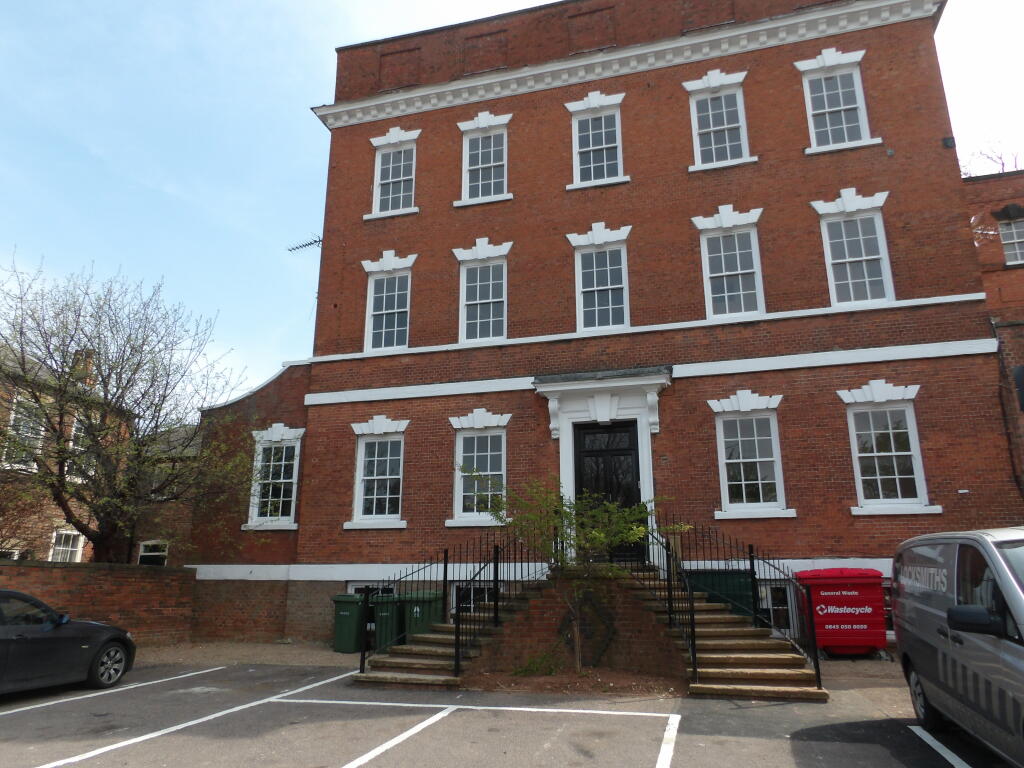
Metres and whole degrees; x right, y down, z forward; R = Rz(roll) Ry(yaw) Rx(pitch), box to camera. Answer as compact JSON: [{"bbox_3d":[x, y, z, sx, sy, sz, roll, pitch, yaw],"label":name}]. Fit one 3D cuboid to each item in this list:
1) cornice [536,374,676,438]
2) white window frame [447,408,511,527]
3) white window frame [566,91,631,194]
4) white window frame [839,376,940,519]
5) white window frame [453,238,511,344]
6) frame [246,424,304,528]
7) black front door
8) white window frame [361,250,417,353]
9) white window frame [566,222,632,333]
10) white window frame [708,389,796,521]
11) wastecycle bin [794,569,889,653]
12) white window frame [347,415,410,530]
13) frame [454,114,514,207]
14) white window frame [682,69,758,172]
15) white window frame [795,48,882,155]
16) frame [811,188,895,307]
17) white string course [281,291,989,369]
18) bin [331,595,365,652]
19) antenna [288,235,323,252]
[{"bbox_3d":[1.863,0.389,14.784,2.952,1.382,0.400,-4,-16,15],"label":"cornice"},{"bbox_3d":[-0.741,1.885,16.282,1.571,2.718,0.200,-4,-16,15],"label":"white window frame"},{"bbox_3d":[1.984,-5.774,16.682,1.482,2.530,0.200,-4,-16,15],"label":"white window frame"},{"bbox_3d":[7.443,1.220,14.088,1.583,2.693,0.200,-4,-16,15],"label":"white window frame"},{"bbox_3d":[-0.680,-2.201,16.470,1.508,2.584,0.200,-4,-16,15],"label":"white window frame"},{"bbox_3d":[-5.609,2.188,16.855,1.503,2.541,0.200,-4,-16,15],"label":"frame"},{"bbox_3d":[2.106,2.320,15.497,1.415,3.017,0.150,-4,-16,15],"label":"black front door"},{"bbox_3d":[-3.177,-2.139,18.094,1.594,2.733,0.200,-4,-16,15],"label":"white window frame"},{"bbox_3d":[2.082,-2.549,16.680,1.586,2.737,0.200,-4,-16,15],"label":"white window frame"},{"bbox_3d":[4.655,1.358,13.927,1.479,2.530,0.200,-4,-16,15],"label":"white window frame"},{"bbox_3d":[5.832,4.113,12.684,1.280,1.470,1.000,-4,-16,15],"label":"wastecycle bin"},{"bbox_3d":[-3.006,1.964,15.995,1.518,2.549,0.200,-4,-16,15],"label":"white window frame"},{"bbox_3d":[-0.738,-5.896,18.418,1.594,2.680,0.200,-4,-16,15],"label":"frame"},{"bbox_3d":[4.918,-6.343,16.898,1.557,2.649,0.200,-4,-16,15],"label":"white window frame"},{"bbox_3d":[6.990,-6.164,15.328,1.498,2.523,0.200,-4,-16,15],"label":"white window frame"},{"bbox_3d":[7.394,-2.979,15.255,1.605,2.741,0.200,-4,-16,15],"label":"frame"},{"bbox_3d":[1.688,-1.079,15.414,15.174,0.152,0.160,-4,-16,15],"label":"white string course"},{"bbox_3d":[-3.309,5.004,14.823,0.580,1.070,0.730,-2,-15,5],"label":"bin"},{"bbox_3d":[-5.579,-3.710,19.168,1.150,0.320,0.320,-8,-17,27],"label":"antenna"}]

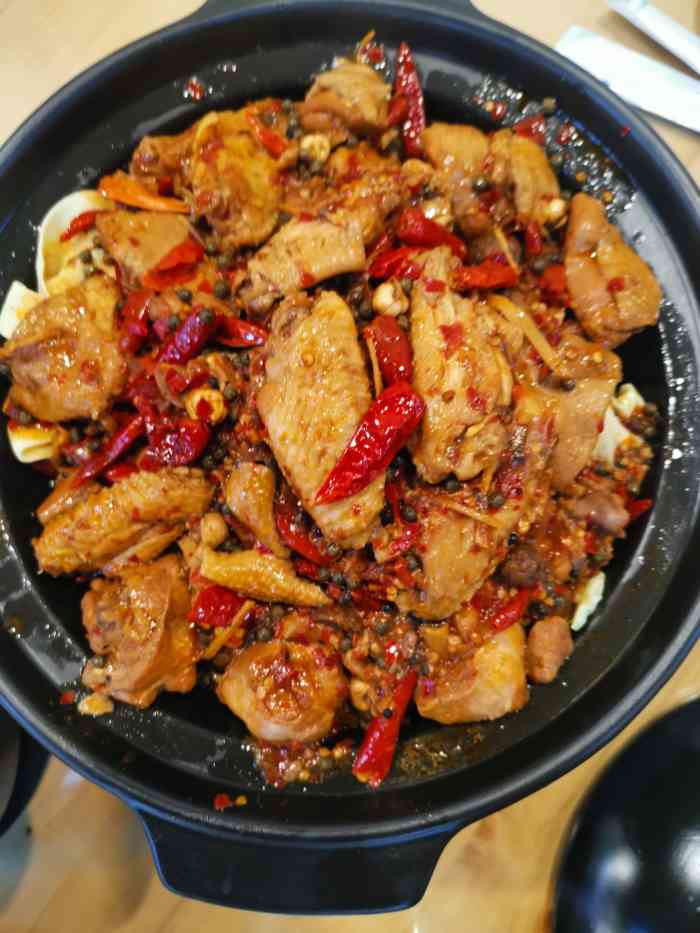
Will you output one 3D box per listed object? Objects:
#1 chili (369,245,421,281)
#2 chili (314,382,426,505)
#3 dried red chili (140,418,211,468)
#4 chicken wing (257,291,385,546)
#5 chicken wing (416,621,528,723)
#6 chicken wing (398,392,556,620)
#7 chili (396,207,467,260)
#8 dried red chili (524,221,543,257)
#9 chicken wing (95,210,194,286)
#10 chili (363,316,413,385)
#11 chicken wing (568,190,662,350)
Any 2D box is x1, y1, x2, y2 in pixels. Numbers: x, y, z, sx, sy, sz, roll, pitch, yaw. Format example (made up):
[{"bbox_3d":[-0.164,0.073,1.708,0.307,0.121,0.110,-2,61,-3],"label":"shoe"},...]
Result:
[{"bbox_3d":[0.016,-0.075,0.269,0.022,0.010,0.010,-24,80,0],"label":"chili"},{"bbox_3d":[0.007,-0.008,0.246,0.014,0.013,0.052,40,86,9],"label":"chili"},{"bbox_3d":[-0.069,-0.009,0.288,0.028,0.013,0.017,-20,79,0],"label":"dried red chili"},{"bbox_3d":[-0.010,-0.018,0.261,0.037,0.023,0.091,-11,80,3],"label":"chicken wing"},{"bbox_3d":[0.046,0.077,0.274,0.041,0.028,0.034,-15,79,1],"label":"chicken wing"},{"bbox_3d":[0.049,0.014,0.279,0.037,0.024,0.094,29,83,8],"label":"chicken wing"},{"bbox_3d":[0.033,-0.094,0.292,0.032,0.014,0.014,31,84,9],"label":"chili"},{"bbox_3d":[0.069,-0.085,0.271,0.006,0.007,0.015,-6,81,3],"label":"dried red chili"},{"bbox_3d":[-0.085,-0.090,0.299,0.041,0.020,0.027,18,82,6],"label":"chicken wing"},{"bbox_3d":[0.014,-0.043,0.277,0.015,0.012,0.030,-17,80,0],"label":"chili"},{"bbox_3d":[0.103,-0.078,0.288,0.030,0.023,0.058,-10,80,1],"label":"chicken wing"}]

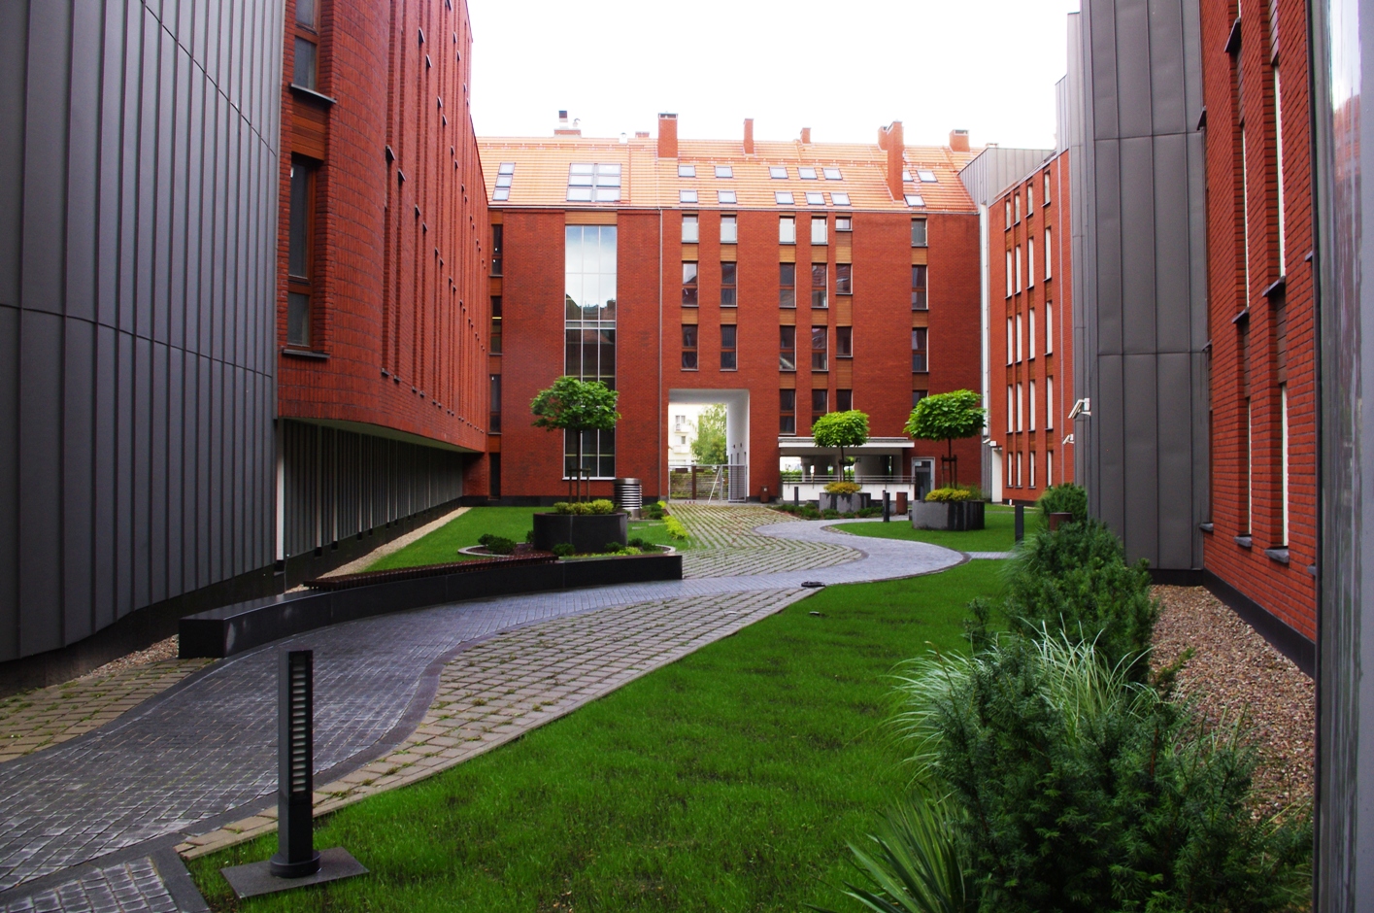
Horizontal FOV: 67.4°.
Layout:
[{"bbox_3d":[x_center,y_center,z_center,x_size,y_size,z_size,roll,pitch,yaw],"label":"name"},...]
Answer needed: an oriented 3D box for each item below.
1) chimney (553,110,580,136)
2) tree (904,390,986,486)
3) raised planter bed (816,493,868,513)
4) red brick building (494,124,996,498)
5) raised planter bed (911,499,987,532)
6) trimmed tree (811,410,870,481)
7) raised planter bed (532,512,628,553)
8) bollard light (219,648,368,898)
[{"bbox_3d":[-6.249,-17.322,53.500,1.380,1.350,0.850,0,-1,-2],"label":"chimney"},{"bbox_3d":[6.808,-0.313,27.200,2.150,3.000,2.100,0,-1,-2],"label":"tree"},{"bbox_3d":[5.897,1.705,38.600,1.920,0.720,1.920,0,-1,-2],"label":"raised planter bed"},{"bbox_3d":[1.980,-7.368,54.200,23.800,19.200,11.800,0,-1,-2],"label":"red brick building"},{"bbox_3d":[6.907,1.577,27.200,1.920,0.720,1.920,0,-1,-2],"label":"raised planter bed"},{"bbox_3d":[5.756,-0.236,38.600,2.200,3.100,2.150,0,-1,-2],"label":"trimmed tree"},{"bbox_3d":[-2.095,1.477,20.400,1.920,0.720,1.920,0,-1,-2],"label":"raised planter bed"},{"bbox_3d":[-1.563,1.210,4.110,0.475,0.885,0.330,1,-1,-34],"label":"bollard light"}]

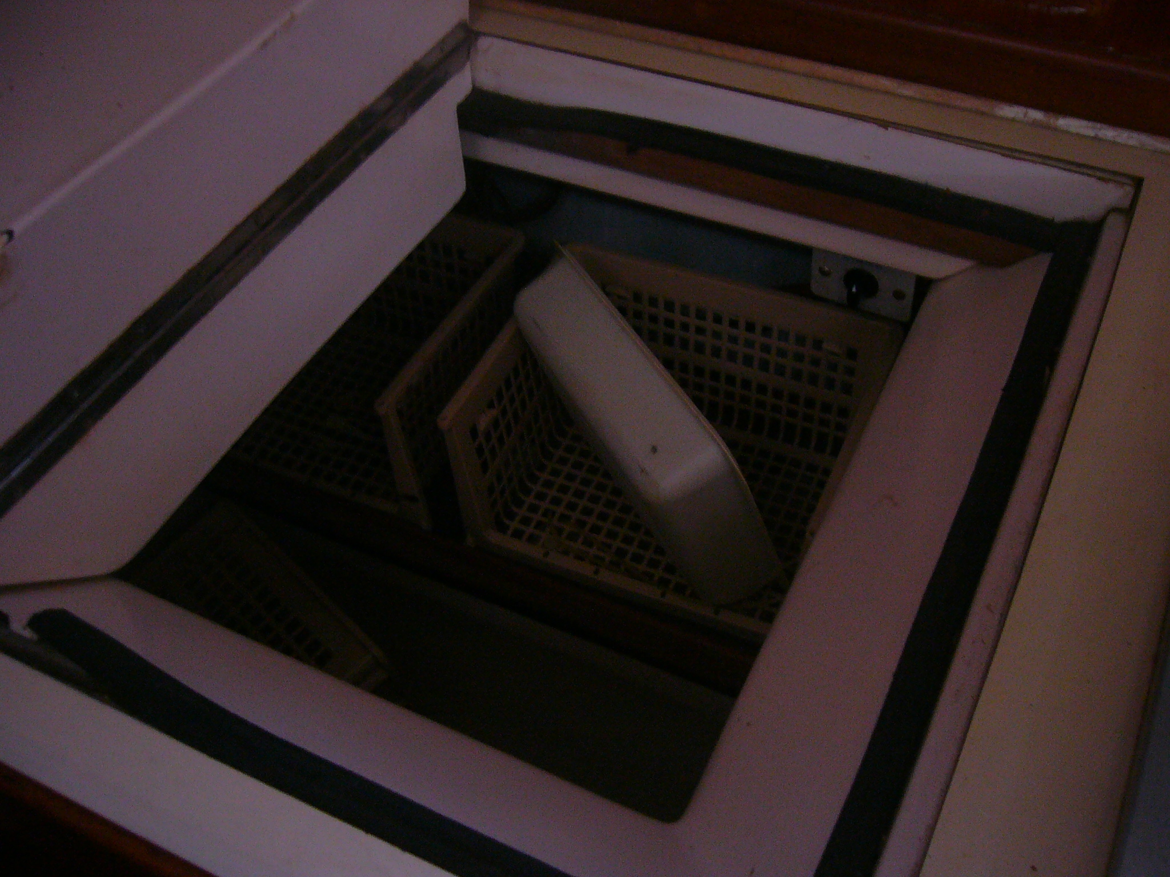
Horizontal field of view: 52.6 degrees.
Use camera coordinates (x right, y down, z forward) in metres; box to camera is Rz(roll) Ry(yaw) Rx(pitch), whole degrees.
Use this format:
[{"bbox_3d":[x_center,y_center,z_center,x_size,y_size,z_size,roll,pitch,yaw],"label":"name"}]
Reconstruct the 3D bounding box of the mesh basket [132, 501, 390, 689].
[{"bbox_3d":[-0.301,0.223,1.174,0.213,0.283,0.151,43,75,11],"label":"mesh basket"}]

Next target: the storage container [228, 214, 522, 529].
[{"bbox_3d":[-0.209,-0.087,1.020,0.283,0.151,0.213,18,53,22],"label":"storage container"}]

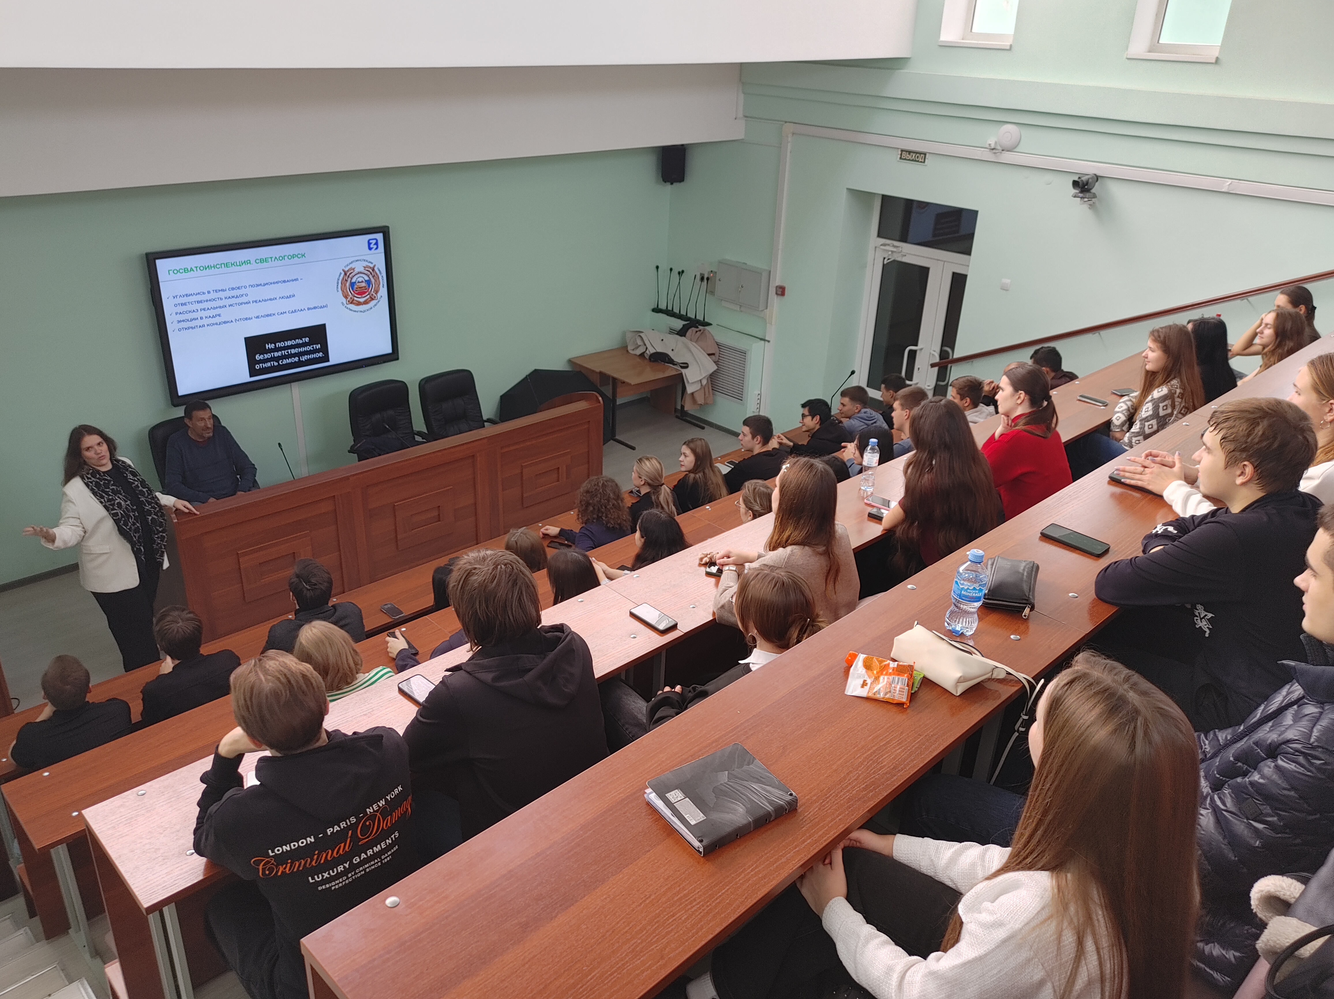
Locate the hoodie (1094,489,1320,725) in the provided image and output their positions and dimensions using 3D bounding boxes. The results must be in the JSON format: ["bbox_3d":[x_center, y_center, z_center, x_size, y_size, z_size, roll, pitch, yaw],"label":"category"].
[{"bbox_3d":[1.294,0.216,2.413,0.460,0.600,0.470,22,31,35],"label":"hoodie"}]

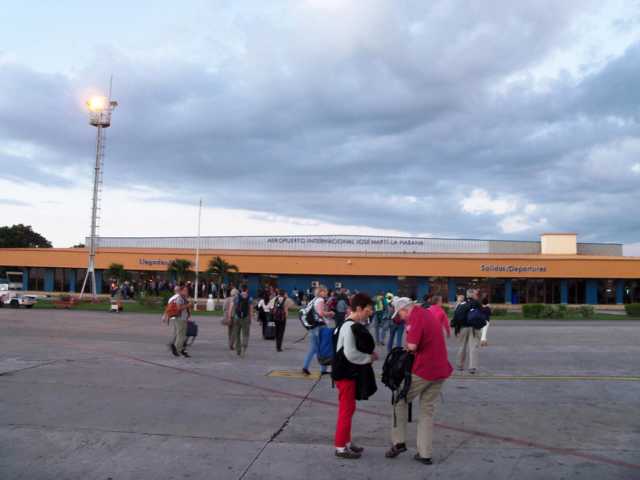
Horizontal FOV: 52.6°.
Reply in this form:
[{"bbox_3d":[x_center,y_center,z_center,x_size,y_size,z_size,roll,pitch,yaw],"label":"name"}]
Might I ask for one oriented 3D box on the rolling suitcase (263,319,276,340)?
[{"bbox_3d":[-1.623,2.877,20.800,0.430,0.680,0.300,1,-5,0],"label":"rolling suitcase"}]

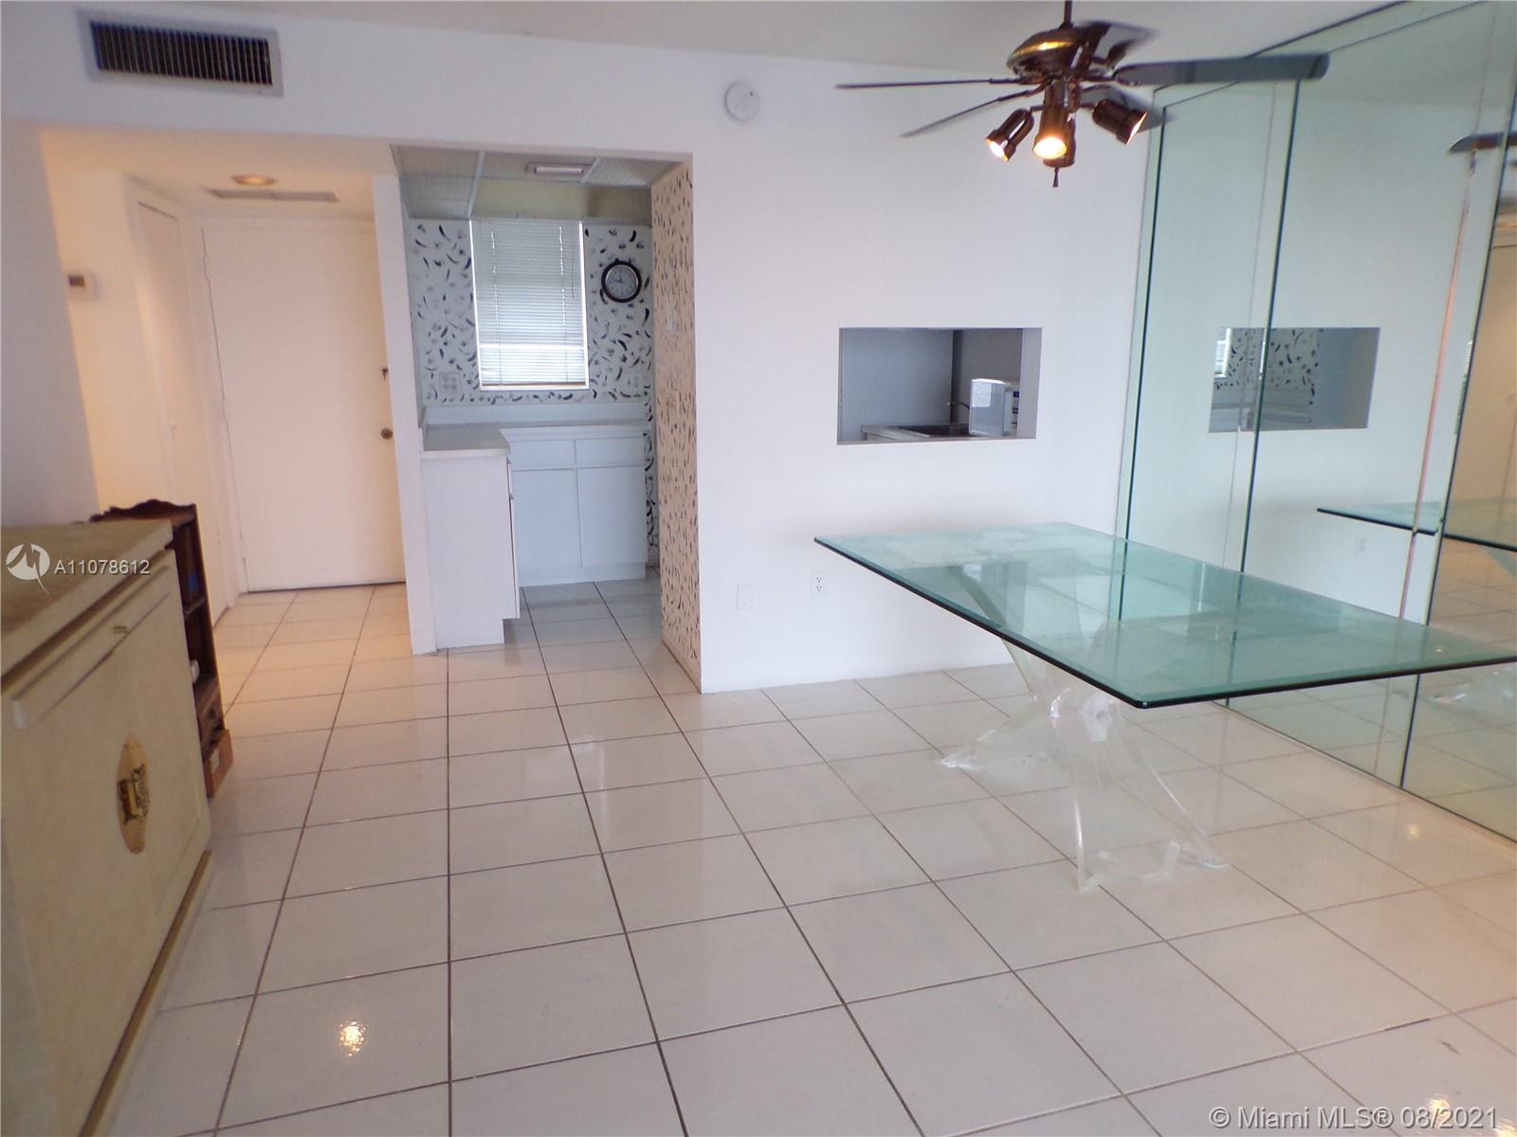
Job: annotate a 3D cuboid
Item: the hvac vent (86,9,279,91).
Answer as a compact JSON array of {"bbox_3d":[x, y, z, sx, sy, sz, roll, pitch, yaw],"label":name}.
[{"bbox_3d":[-1.813,-1.623,3.317,0.560,0.205,0.030,-4,13,-15],"label":"hvac vent"}]

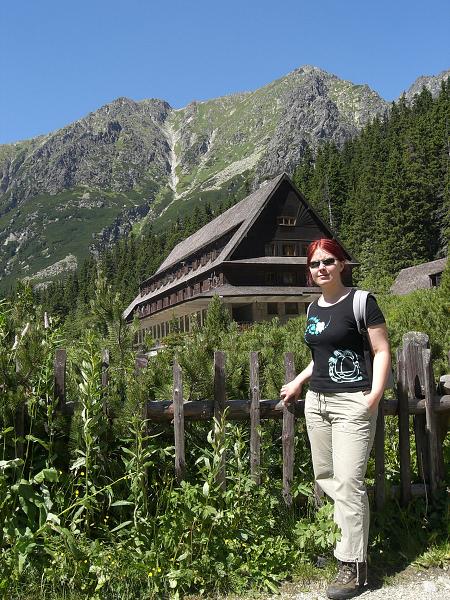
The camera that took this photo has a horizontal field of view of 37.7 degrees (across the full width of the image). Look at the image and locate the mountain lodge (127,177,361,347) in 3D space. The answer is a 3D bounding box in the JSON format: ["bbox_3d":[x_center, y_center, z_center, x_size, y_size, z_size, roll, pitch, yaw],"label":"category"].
[{"bbox_3d":[0.300,-2.600,81.600,16.570,16.050,38.070,0,-6,-20],"label":"mountain lodge"}]

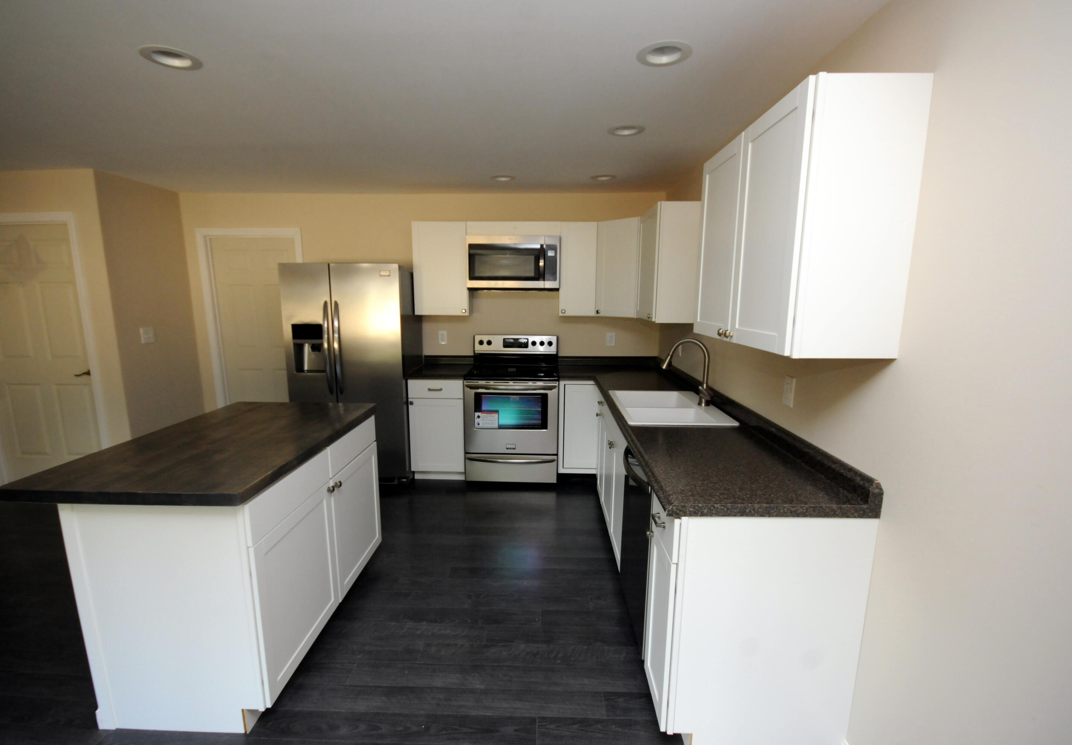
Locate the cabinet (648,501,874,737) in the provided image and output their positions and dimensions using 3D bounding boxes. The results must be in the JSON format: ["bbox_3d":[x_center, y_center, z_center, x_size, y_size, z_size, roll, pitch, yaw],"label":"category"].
[{"bbox_3d":[0.742,0.861,1.639,0.635,0.876,0.302,0,10,1],"label":"cabinet"}]

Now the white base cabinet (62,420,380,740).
[{"bbox_3d":[-1.240,0.767,2.168,0.632,0.876,1.152,0,10,1],"label":"white base cabinet"}]

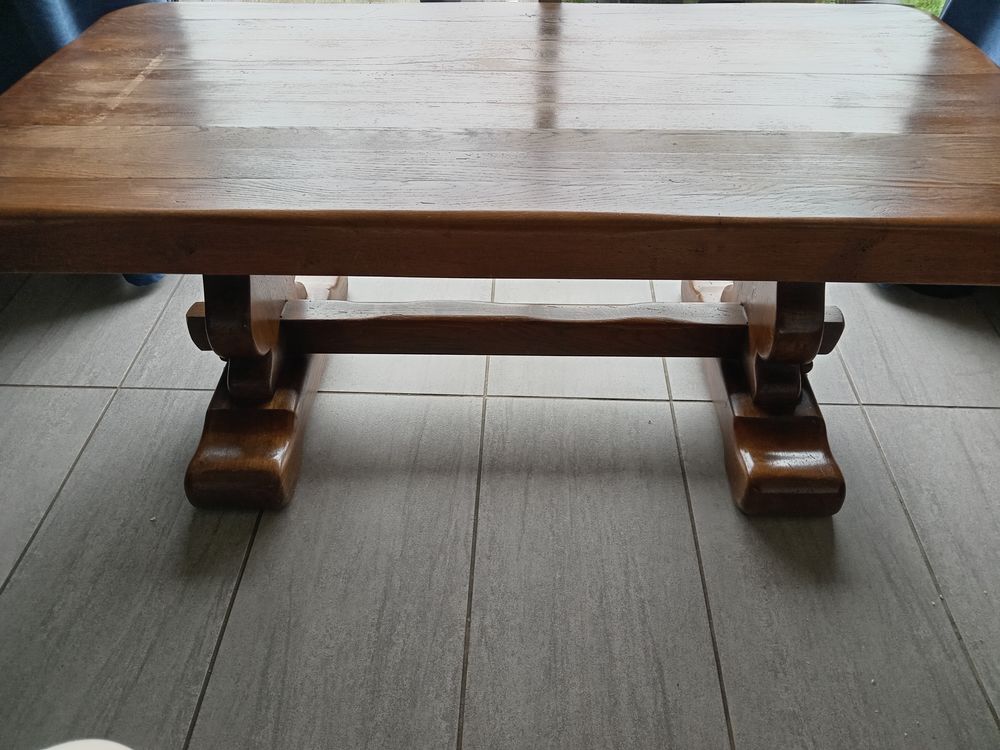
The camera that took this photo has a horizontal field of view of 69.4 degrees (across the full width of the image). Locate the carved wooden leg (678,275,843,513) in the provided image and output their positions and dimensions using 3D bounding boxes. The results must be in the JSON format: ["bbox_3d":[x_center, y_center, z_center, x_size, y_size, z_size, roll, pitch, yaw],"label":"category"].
[{"bbox_3d":[0.409,-0.137,1.046,0.145,0.430,0.534,1,45,1],"label":"carved wooden leg"}]

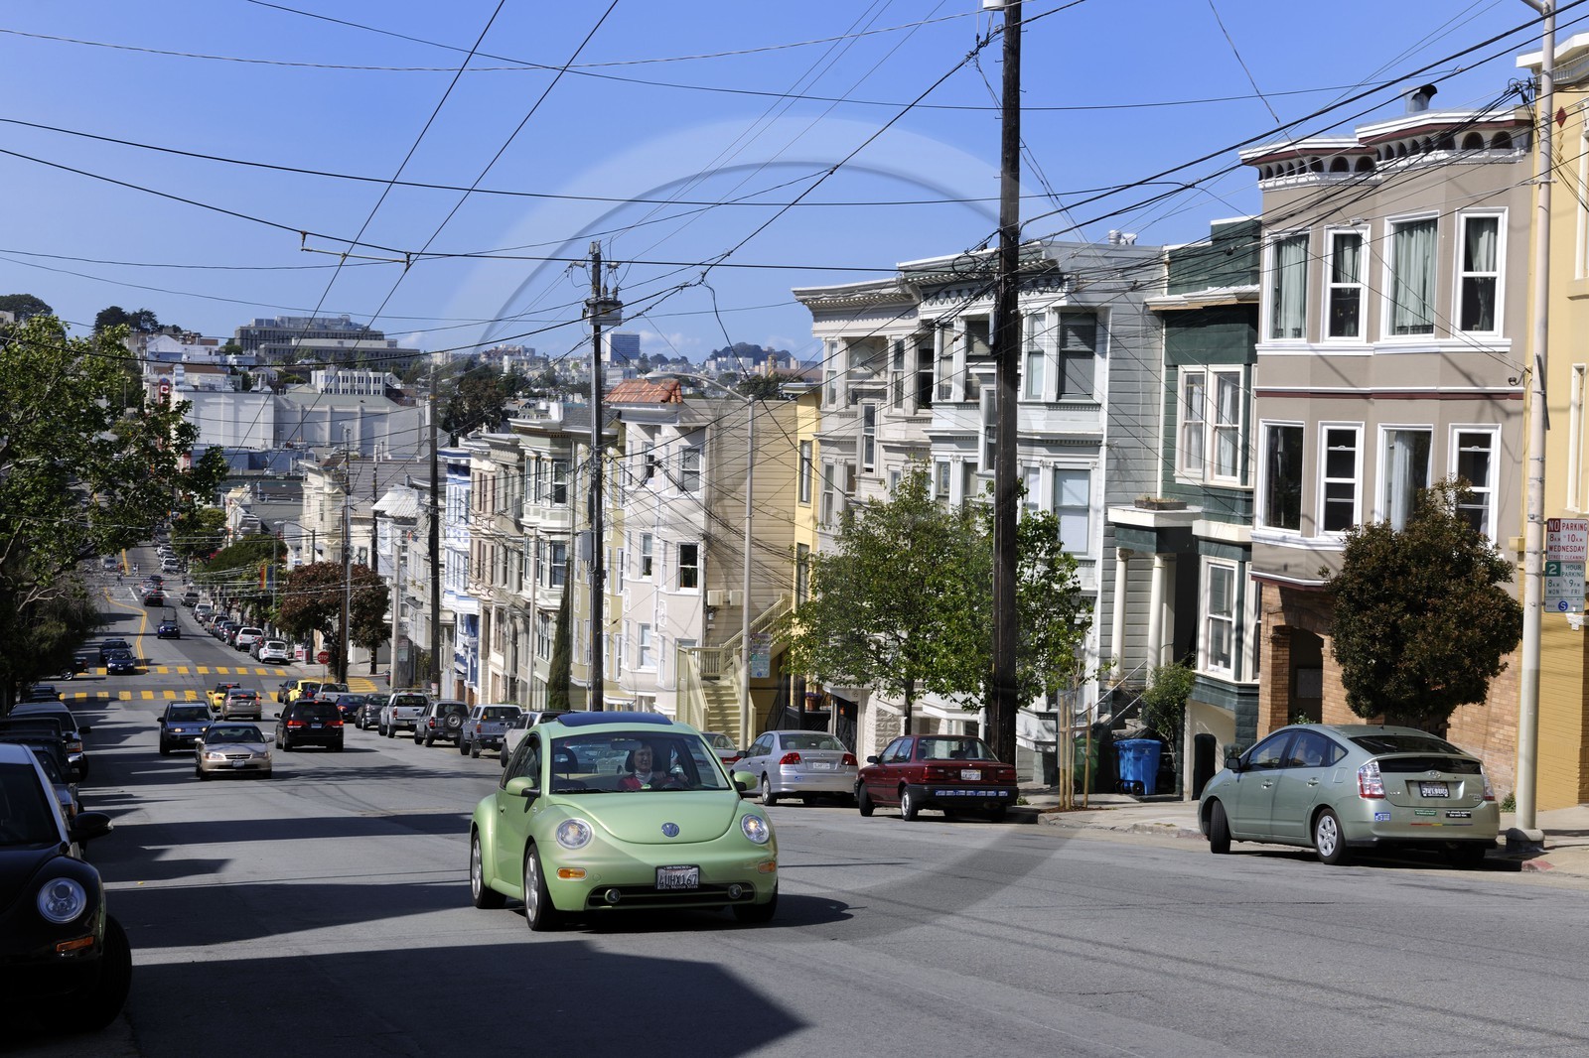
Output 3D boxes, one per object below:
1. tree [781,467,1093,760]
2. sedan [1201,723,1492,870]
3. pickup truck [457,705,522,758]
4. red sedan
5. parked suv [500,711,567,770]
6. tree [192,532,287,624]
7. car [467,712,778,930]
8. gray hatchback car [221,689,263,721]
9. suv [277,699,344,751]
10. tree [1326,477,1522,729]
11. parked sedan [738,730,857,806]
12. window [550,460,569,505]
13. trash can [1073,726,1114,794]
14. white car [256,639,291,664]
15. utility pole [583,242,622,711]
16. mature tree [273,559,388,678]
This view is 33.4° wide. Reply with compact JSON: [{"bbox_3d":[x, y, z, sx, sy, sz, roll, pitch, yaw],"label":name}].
[{"bbox_3d":[2.759,1.949,50.500,5.800,6.260,5.300,1,3,0],"label":"tree"},{"bbox_3d":[6.041,2.901,29.478,1.725,1.490,4.450,1,-5,-15],"label":"sedan"},{"bbox_3d":[-9.911,6.645,87.246,1.690,1.750,4.700,1,-3,-14],"label":"pickup truck"},{"bbox_3d":[2.292,4.062,43.349,1.660,1.340,4.320,1,-4,-14],"label":"red sedan"},{"bbox_3d":[-7.261,6.142,76.858,1.760,1.660,4.550,1,-4,-16],"label":"parked suv"},{"bbox_3d":[-50.825,5.019,242.745,8.200,9.111,8.200,1,3,-15],"label":"tree"},{"bbox_3d":[-1.348,2.177,20.113,1.730,1.510,4.090,1,-5,-16],"label":"car"},{"bbox_3d":[-26.200,8.324,125.525,1.725,1.490,4.450,1,-2,-14],"label":"gray hatchback car"},{"bbox_3d":[-16.291,6.553,88.975,1.950,1.750,5.050,1,-3,-15],"label":"suv"},{"bbox_3d":[7.572,1.477,31.483,2.350,4.191,2.350,1,3,-15],"label":"tree"},{"bbox_3d":[-0.067,4.829,53.627,1.715,1.440,4.450,1,-3,-15],"label":"parked sedan"},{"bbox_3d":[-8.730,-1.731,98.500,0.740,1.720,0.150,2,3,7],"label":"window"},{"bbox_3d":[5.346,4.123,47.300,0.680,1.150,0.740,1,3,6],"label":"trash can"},{"bbox_3d":[-35.339,8.333,180.222,1.760,1.500,4.350,1,-1,-15],"label":"white car"},{"bbox_3d":[-5.593,-0.687,76.192,1.100,15.017,0.850,-1,3,-15],"label":"utility pole"},{"bbox_3d":[-25.678,5.374,147.000,6.100,7.160,5.800,0,3,-15],"label":"mature tree"}]

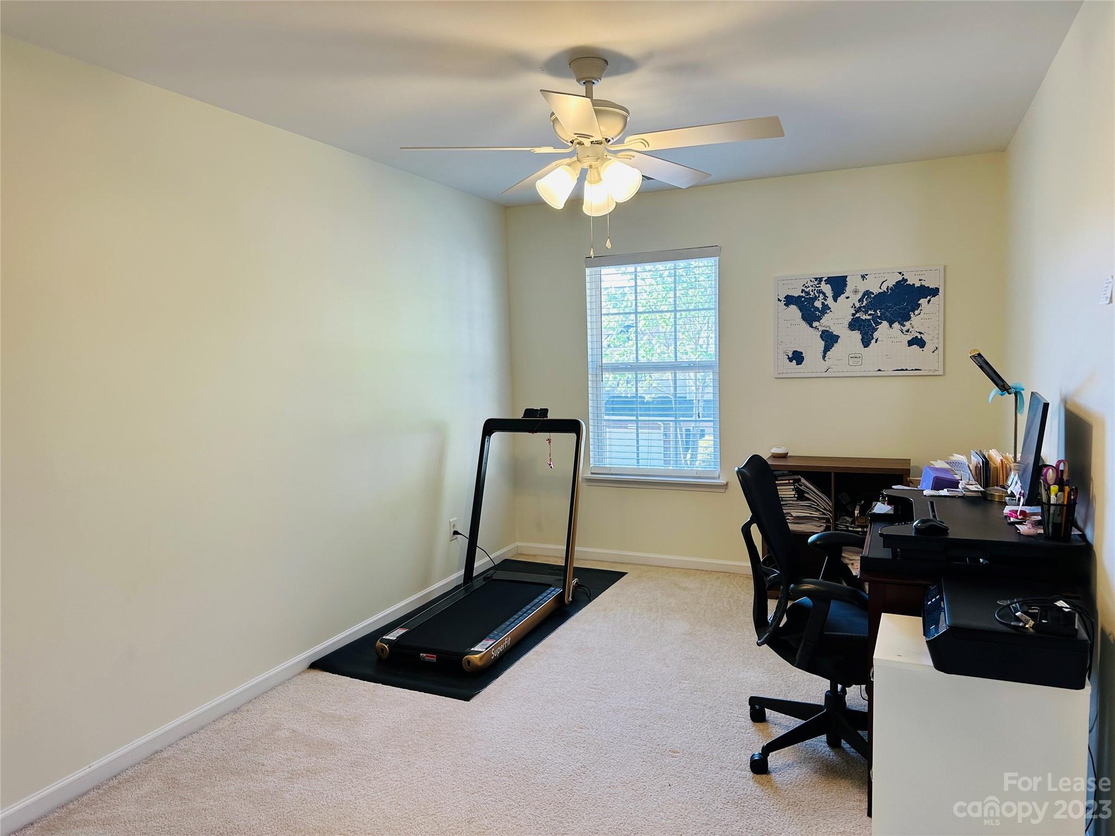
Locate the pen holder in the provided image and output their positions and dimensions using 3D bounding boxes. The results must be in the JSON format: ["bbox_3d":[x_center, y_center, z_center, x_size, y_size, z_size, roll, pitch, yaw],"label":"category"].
[{"bbox_3d":[1.414,0.291,2.190,0.082,0.100,0.082,1,5,24],"label":"pen holder"}]

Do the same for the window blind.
[{"bbox_3d":[0.618,-0.337,5.041,0.888,1.457,0.065,1,5,24],"label":"window blind"}]

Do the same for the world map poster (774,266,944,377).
[{"bbox_3d":[1.738,-0.547,4.501,0.912,0.610,0.025,1,5,24],"label":"world map poster"}]

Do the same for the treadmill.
[{"bbox_3d":[-0.396,0.553,4.130,0.690,1.090,1.290,1,5,24],"label":"treadmill"}]

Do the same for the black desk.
[{"bbox_3d":[1.415,0.736,2.737,0.590,0.875,1.200,1,5,24],"label":"black desk"}]

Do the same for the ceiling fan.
[{"bbox_3d":[0.117,-0.974,2.747,1.310,0.550,1.310,1,5,24],"label":"ceiling fan"}]

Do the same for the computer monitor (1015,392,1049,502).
[{"bbox_3d":[1.627,0.109,2.660,0.160,0.360,0.545,1,5,28],"label":"computer monitor"}]

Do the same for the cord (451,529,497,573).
[{"bbox_3d":[-0.509,0.826,4.733,0.230,0.260,0.150,1,5,24],"label":"cord"}]

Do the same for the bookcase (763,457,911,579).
[{"bbox_3d":[1.597,0.638,4.427,0.770,0.775,0.385,1,5,24],"label":"bookcase"}]

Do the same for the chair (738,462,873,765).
[{"bbox_3d":[0.952,0.664,2.656,0.660,1.060,0.700,1,5,26],"label":"chair"}]

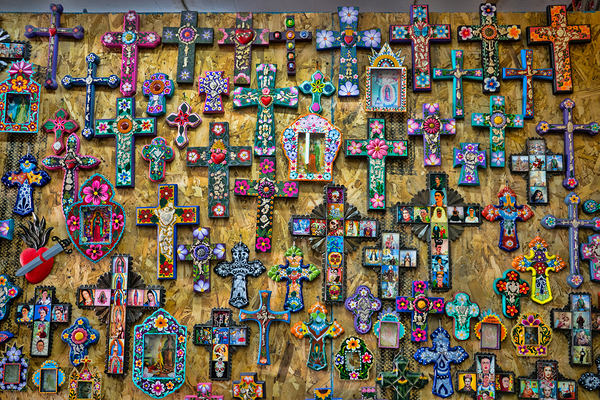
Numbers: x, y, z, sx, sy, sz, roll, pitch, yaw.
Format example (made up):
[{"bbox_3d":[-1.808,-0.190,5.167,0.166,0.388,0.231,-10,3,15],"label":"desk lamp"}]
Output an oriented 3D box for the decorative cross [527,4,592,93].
[{"bbox_3d":[0.836,-0.485,1.823,0.201,0.288,0.029,-1,-6,3],"label":"decorative cross"}]

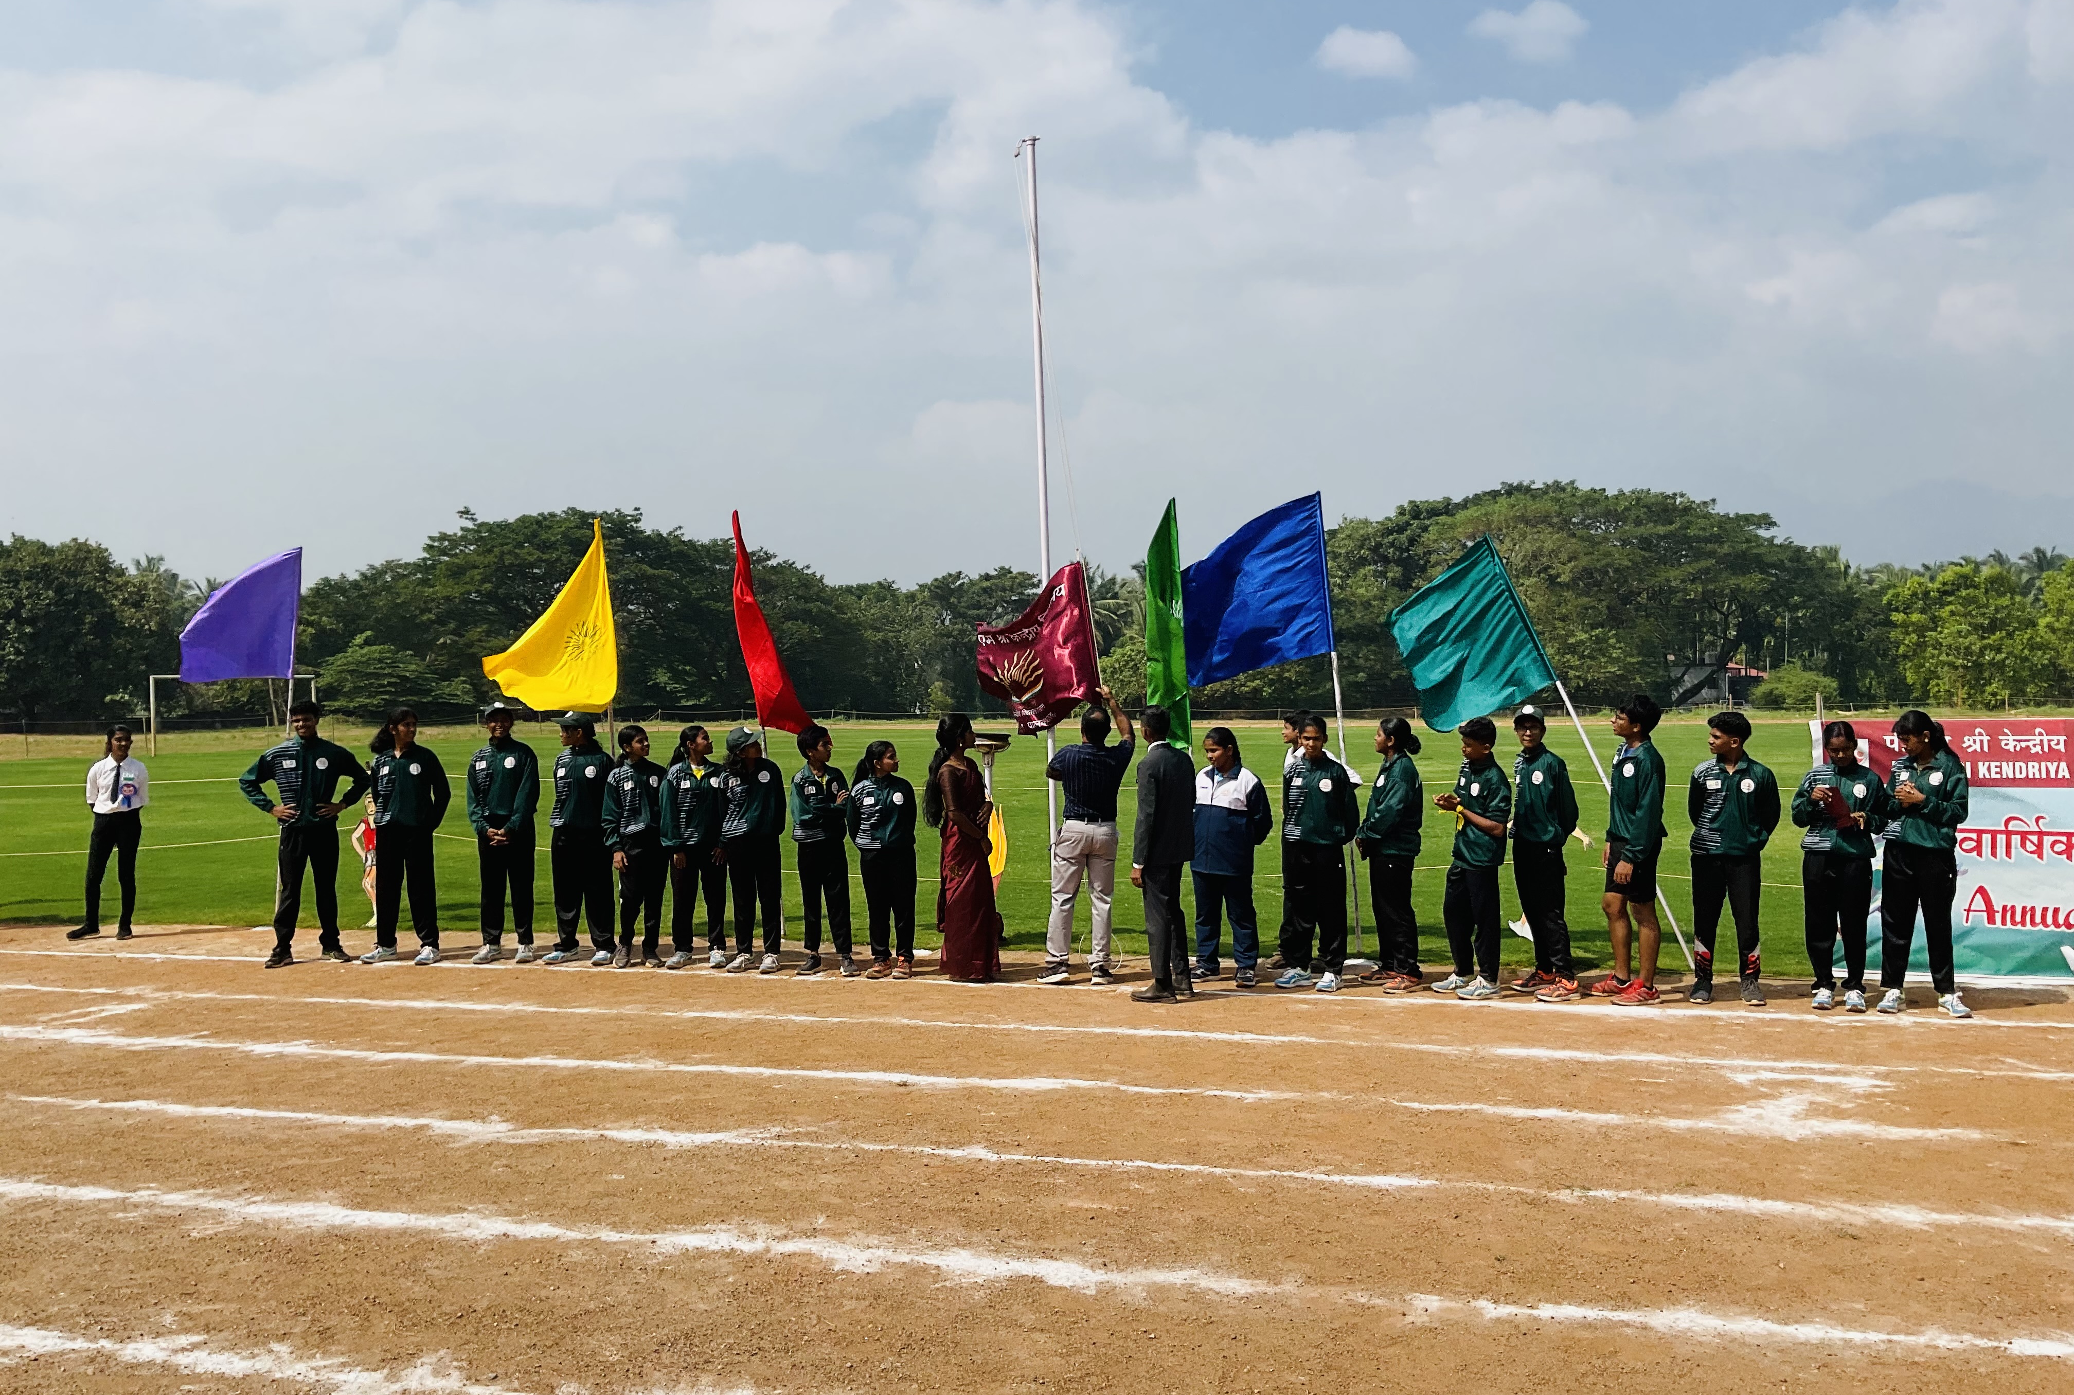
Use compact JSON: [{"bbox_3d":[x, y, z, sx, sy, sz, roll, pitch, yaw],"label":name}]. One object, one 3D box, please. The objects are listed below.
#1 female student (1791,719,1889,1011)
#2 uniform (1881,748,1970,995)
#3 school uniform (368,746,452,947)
[{"bbox_3d":[4.344,0.907,9.400,0.510,1.580,0.360,-1,0,29],"label":"female student"},{"bbox_3d":[4.722,0.926,9.240,0.470,1.300,0.320,0,0,43],"label":"uniform"},{"bbox_3d":[-4.166,0.997,11.498,0.480,1.362,0.280,-1,0,5],"label":"school uniform"}]

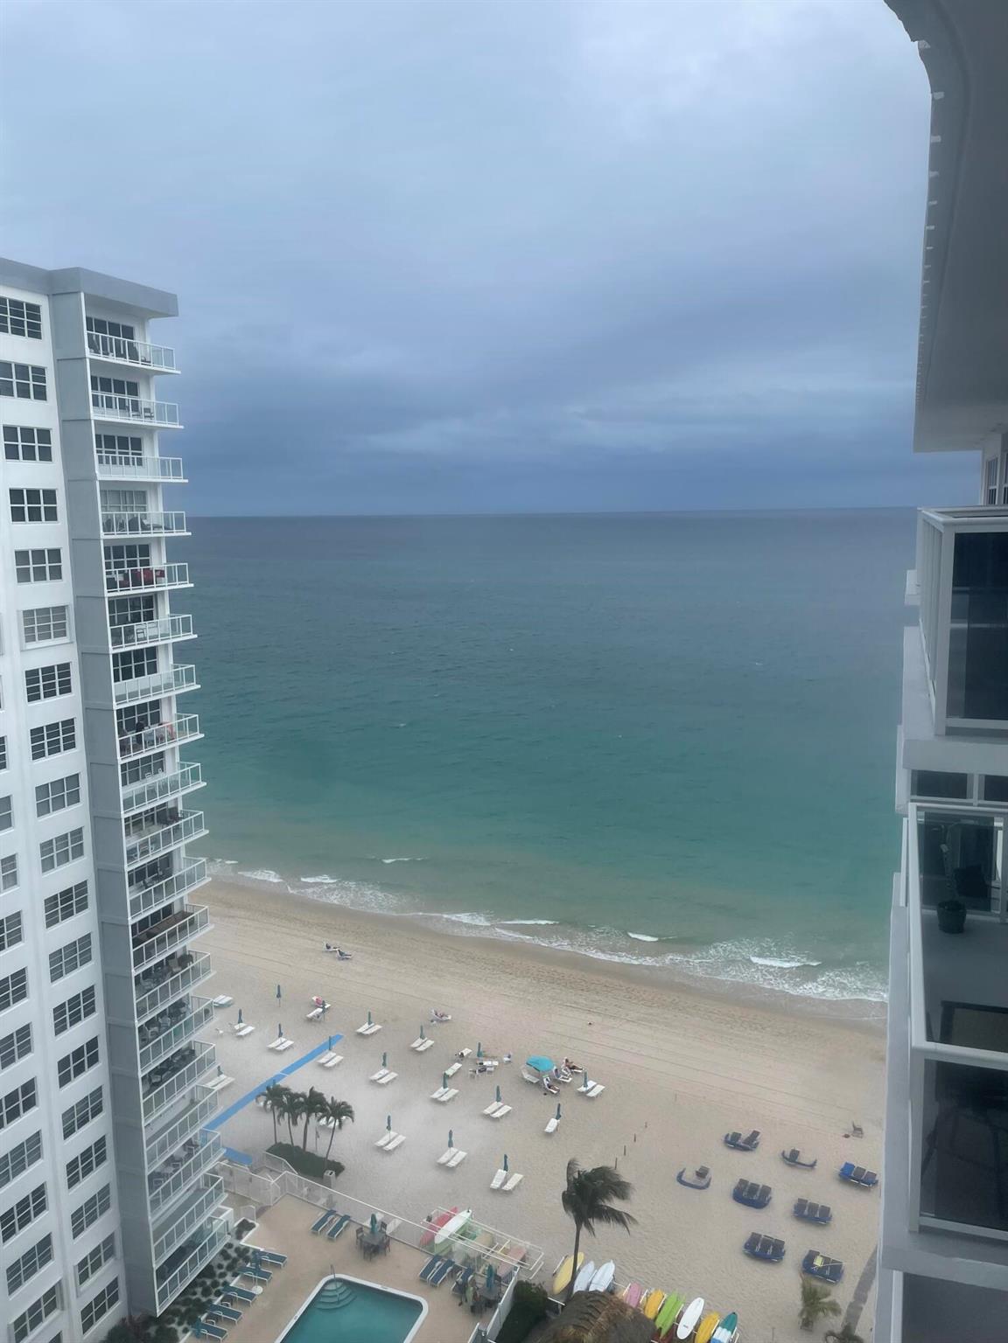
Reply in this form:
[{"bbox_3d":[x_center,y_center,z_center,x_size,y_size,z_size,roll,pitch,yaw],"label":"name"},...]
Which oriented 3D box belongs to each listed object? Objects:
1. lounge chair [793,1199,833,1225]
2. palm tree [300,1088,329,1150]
[{"bbox_3d":[20.621,36.091,67.414,2.300,0.550,1.800,4,10,25],"label":"lounge chair"},{"bbox_3d":[-13.892,32.891,73.917,3.000,5.500,3.000,-1,9,0],"label":"palm tree"}]

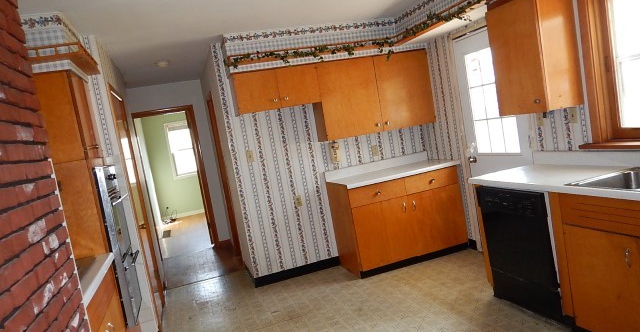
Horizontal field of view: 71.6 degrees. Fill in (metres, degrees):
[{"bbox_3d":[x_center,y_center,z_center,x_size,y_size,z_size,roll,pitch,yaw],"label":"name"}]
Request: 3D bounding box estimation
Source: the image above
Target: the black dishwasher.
[{"bbox_3d":[1.595,0.524,3.070,0.580,0.835,0.620,-11,5,-17],"label":"black dishwasher"}]

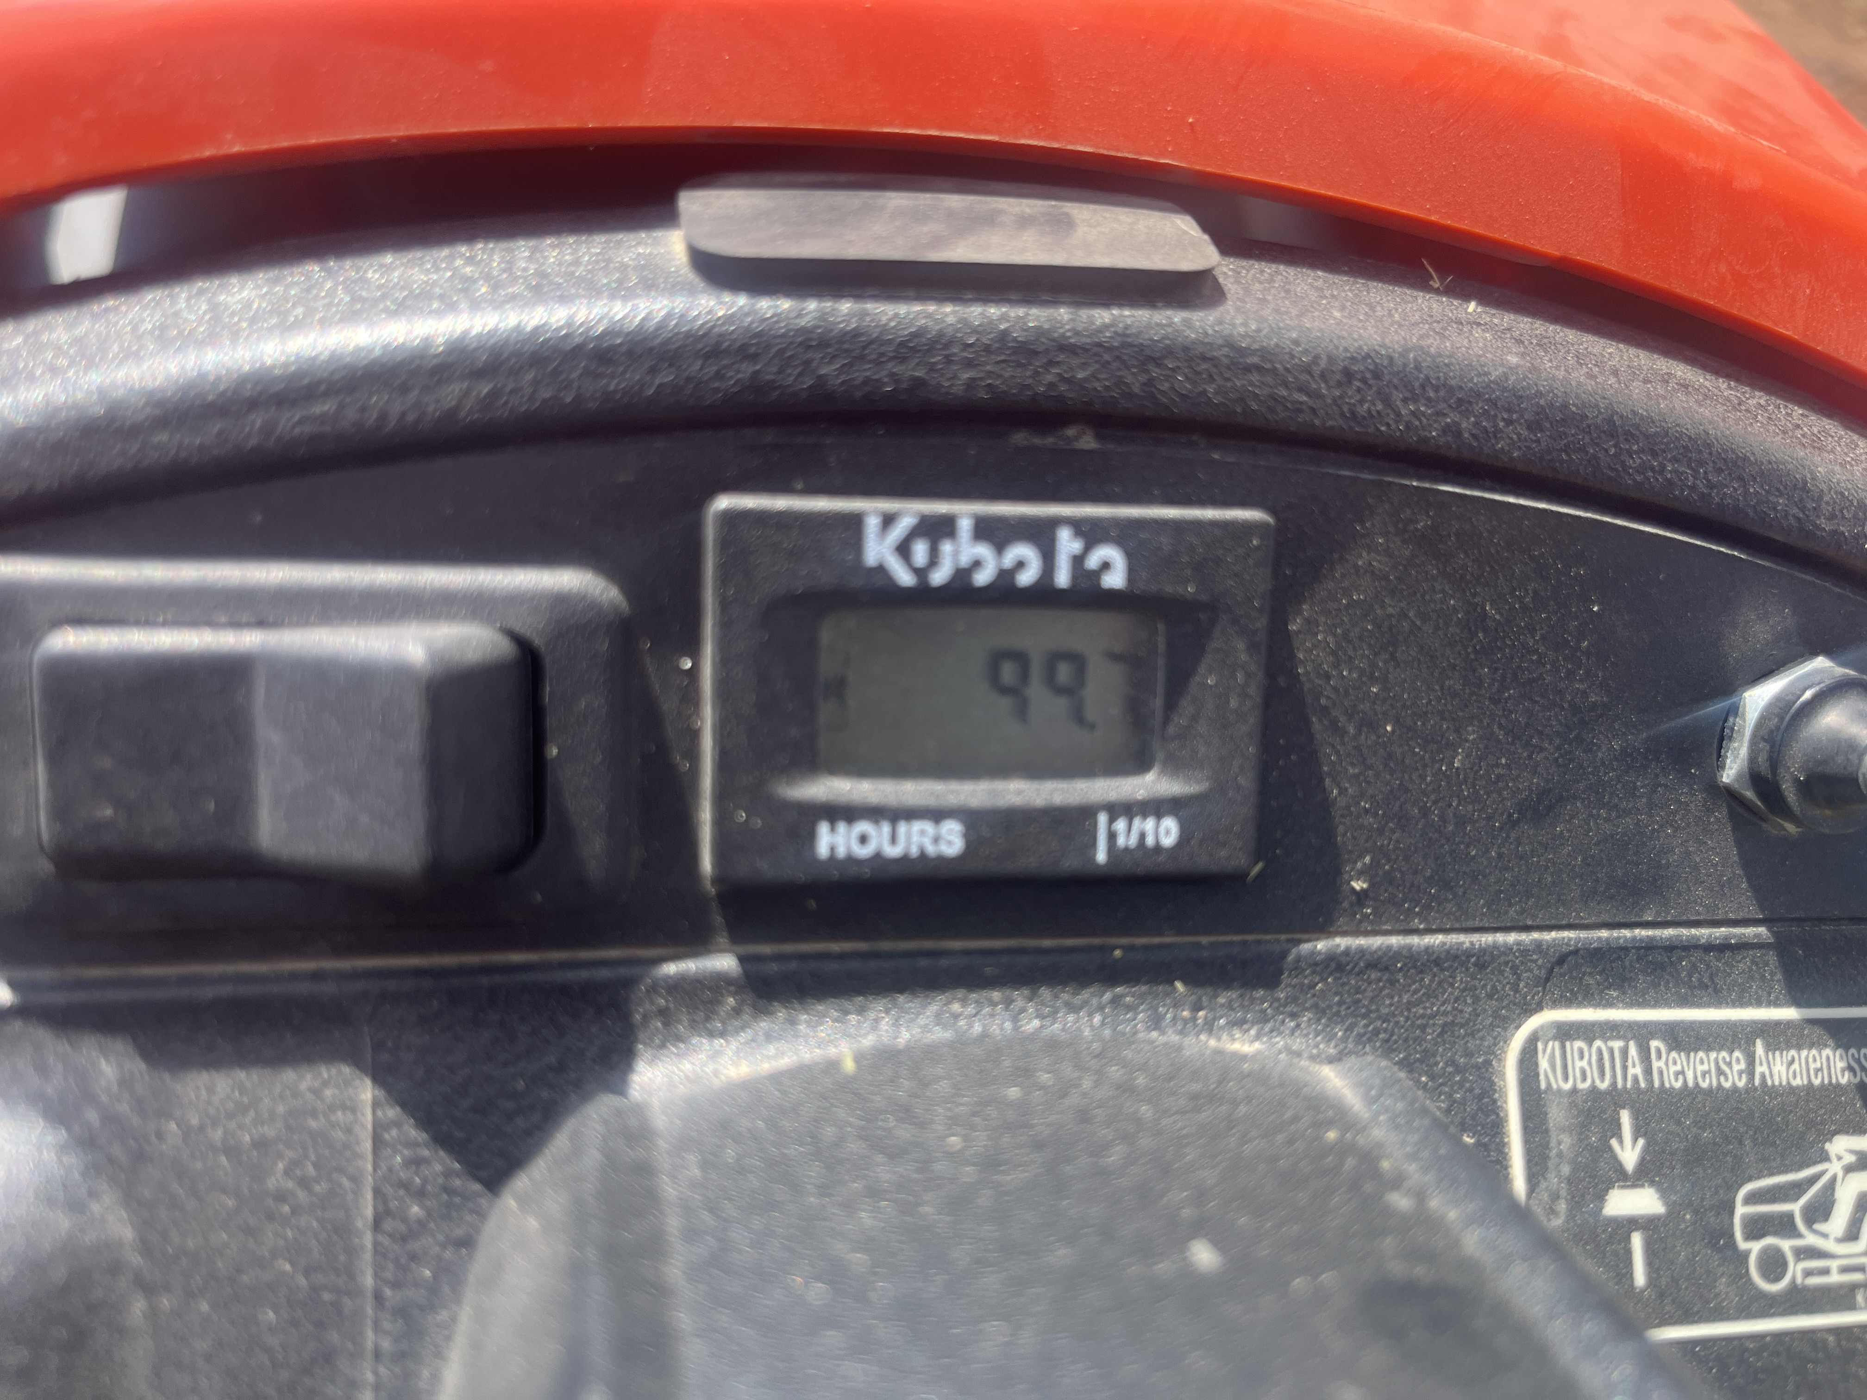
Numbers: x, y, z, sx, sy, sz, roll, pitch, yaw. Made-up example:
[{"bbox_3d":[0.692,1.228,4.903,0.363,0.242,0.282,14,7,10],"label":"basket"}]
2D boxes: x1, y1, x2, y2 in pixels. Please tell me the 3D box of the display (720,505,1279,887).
[{"bbox_3d":[0.004,-0.001,0.117,0.045,0.031,0.010,1,7,-7],"label":"display"}]

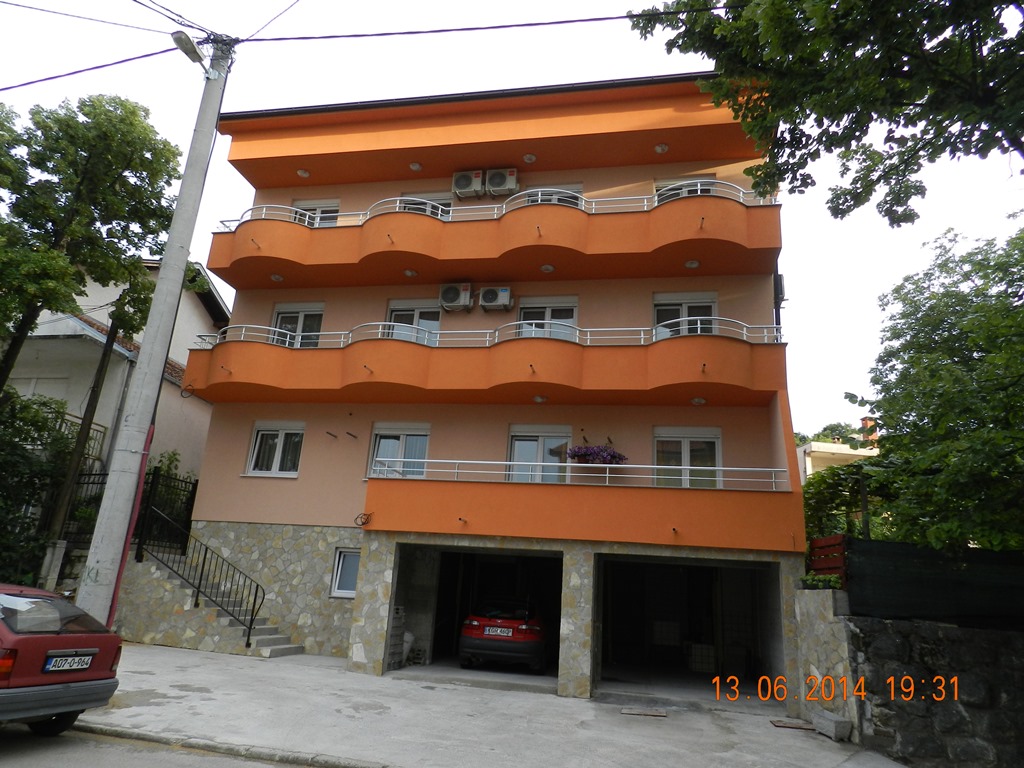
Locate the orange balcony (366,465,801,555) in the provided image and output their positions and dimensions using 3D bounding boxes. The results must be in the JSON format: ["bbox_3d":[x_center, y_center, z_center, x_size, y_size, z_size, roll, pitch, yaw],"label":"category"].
[{"bbox_3d":[1.239,2.386,12.977,7.790,1.350,1.850,0,-18,12],"label":"orange balcony"}]

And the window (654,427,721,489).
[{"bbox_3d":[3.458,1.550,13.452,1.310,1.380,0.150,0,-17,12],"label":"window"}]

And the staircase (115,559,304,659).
[{"bbox_3d":[-6.053,4.548,14.019,3.390,1.720,1.400,0,-18,12],"label":"staircase"}]

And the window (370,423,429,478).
[{"bbox_3d":[-2.509,1.510,15.098,1.390,1.310,0.180,0,-18,12],"label":"window"}]

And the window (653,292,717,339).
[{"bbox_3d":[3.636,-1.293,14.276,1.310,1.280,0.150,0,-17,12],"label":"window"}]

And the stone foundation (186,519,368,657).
[{"bbox_3d":[-5.128,4.387,14.791,4.510,2.600,0.400,0,-18,12],"label":"stone foundation"}]

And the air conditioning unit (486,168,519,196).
[{"bbox_3d":[-0.210,-4.843,16.336,0.760,0.560,0.290,0,-18,12],"label":"air conditioning unit"}]

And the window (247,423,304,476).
[{"bbox_3d":[-5.262,1.480,15.257,1.290,1.250,0.150,0,-17,12],"label":"window"}]

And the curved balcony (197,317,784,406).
[{"bbox_3d":[-1.035,-0.379,14.363,12.830,1.360,1.810,0,-18,12],"label":"curved balcony"}]

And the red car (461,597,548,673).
[{"bbox_3d":[0.217,5.170,14.328,1.700,1.380,4.100,0,-17,13],"label":"red car"}]

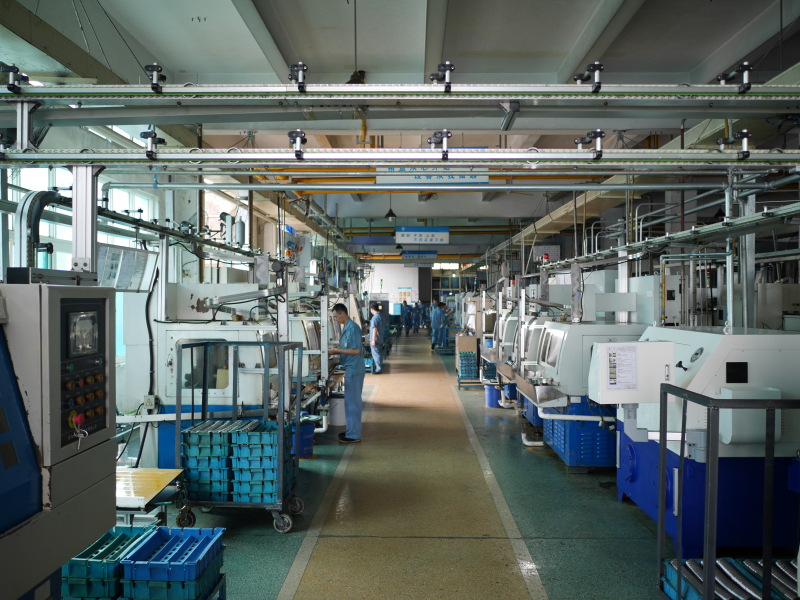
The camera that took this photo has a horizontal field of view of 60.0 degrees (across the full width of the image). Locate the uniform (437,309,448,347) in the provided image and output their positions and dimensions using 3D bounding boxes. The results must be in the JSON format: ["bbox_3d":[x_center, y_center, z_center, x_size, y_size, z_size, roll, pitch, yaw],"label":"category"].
[{"bbox_3d":[1.620,1.020,25.000,0.420,1.360,0.470,0,0,-3],"label":"uniform"}]

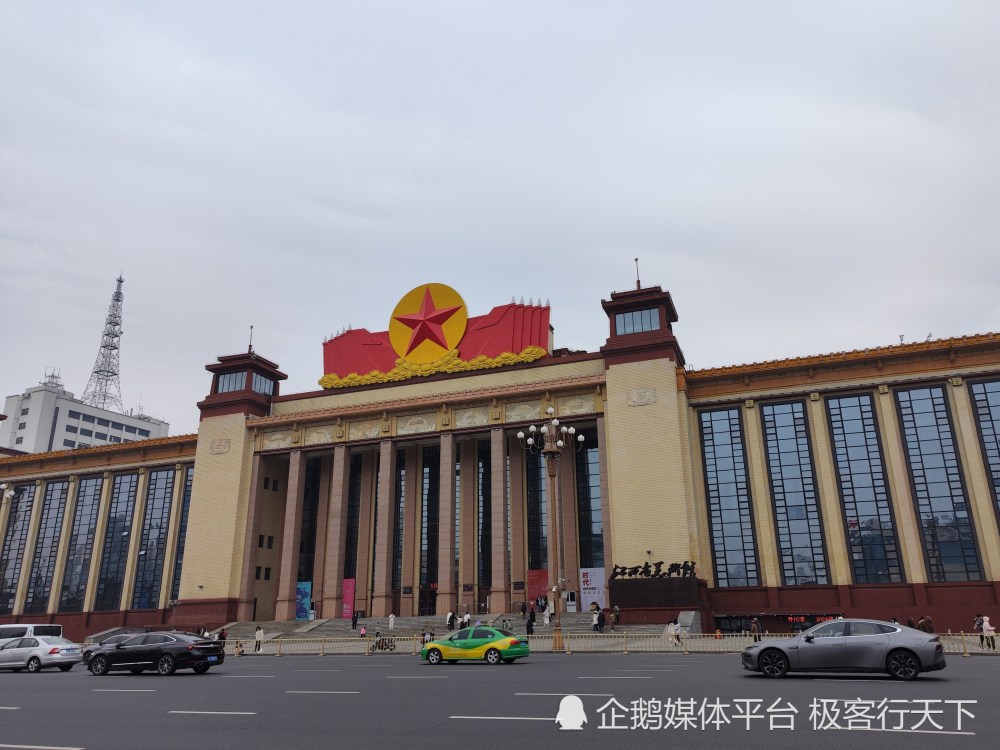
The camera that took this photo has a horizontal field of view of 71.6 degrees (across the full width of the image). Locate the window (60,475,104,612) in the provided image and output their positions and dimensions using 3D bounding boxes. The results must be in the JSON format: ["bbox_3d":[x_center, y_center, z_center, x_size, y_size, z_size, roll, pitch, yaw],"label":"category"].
[{"bbox_3d":[-56.560,22.735,93.786,4.272,17.761,0.300,-7,-20,18],"label":"window"}]

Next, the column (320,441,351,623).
[{"bbox_3d":[-18.783,18.073,80.715,1.600,19.480,1.450,-8,-20,19],"label":"column"}]

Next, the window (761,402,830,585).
[{"bbox_3d":[28.166,11.028,66.267,4.071,17.416,0.300,-8,-20,19],"label":"window"}]

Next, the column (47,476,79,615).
[{"bbox_3d":[-60.144,23.308,95.744,1.150,18.408,0.800,-8,-20,19],"label":"column"}]

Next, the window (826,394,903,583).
[{"bbox_3d":[35.327,10.720,67.321,4.420,18.257,0.300,-7,-20,18],"label":"window"}]

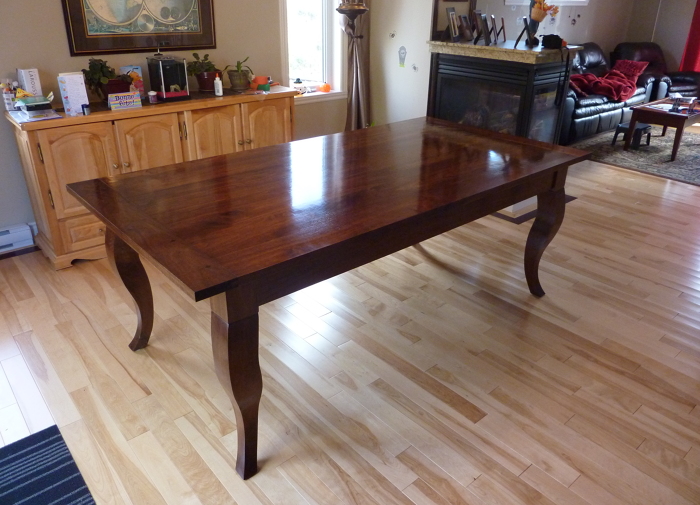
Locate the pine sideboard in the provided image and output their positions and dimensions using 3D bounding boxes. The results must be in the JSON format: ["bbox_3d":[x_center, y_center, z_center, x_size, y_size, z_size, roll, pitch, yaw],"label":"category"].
[{"bbox_3d":[-1.178,-0.585,3.353,1.720,0.842,0.465,-20,33,-38],"label":"pine sideboard"}]

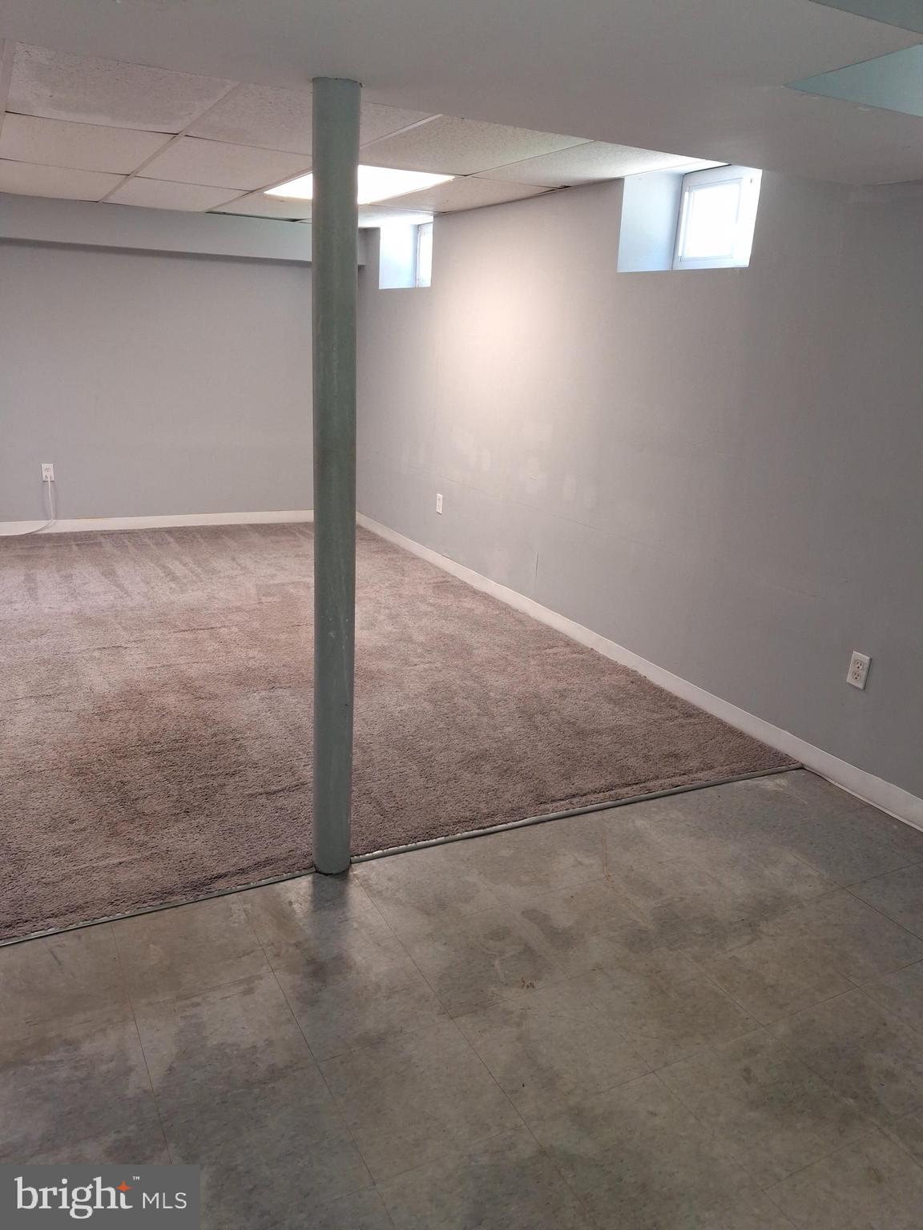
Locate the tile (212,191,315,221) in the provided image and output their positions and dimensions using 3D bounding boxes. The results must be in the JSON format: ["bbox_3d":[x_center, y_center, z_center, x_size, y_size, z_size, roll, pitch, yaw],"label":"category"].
[{"bbox_3d":[-1.091,-2.442,5.321,0.600,0.020,1.209,-6,20,-27],"label":"tile"}]

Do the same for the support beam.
[{"bbox_3d":[-0.311,-0.220,2.174,0.101,1.908,0.101,3,17,-1],"label":"support beam"}]

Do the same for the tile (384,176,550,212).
[{"bbox_3d":[-0.045,-2.144,4.543,0.474,0.020,1.209,-6,20,-27],"label":"tile"}]

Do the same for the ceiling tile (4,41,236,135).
[{"bbox_3d":[-1.115,-1.667,2.839,0.600,0.020,0.924,-6,20,-27],"label":"ceiling tile"}]

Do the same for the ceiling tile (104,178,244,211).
[{"bbox_3d":[-1.631,-2.383,5.045,0.600,0.020,1.209,-6,20,-27],"label":"ceiling tile"}]

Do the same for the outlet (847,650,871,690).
[{"bbox_3d":[1.298,0.181,2.908,0.010,0.115,0.070,-6,20,-27],"label":"outlet"}]

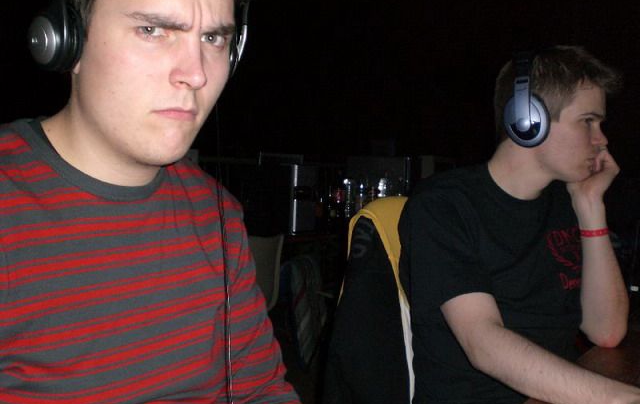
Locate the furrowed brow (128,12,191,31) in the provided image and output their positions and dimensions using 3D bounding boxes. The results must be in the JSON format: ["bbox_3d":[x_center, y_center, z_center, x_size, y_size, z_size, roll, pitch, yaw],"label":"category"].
[{"bbox_3d":[-0.150,-0.167,0.652,0.056,0.013,0.015,6,6,-27],"label":"furrowed brow"}]

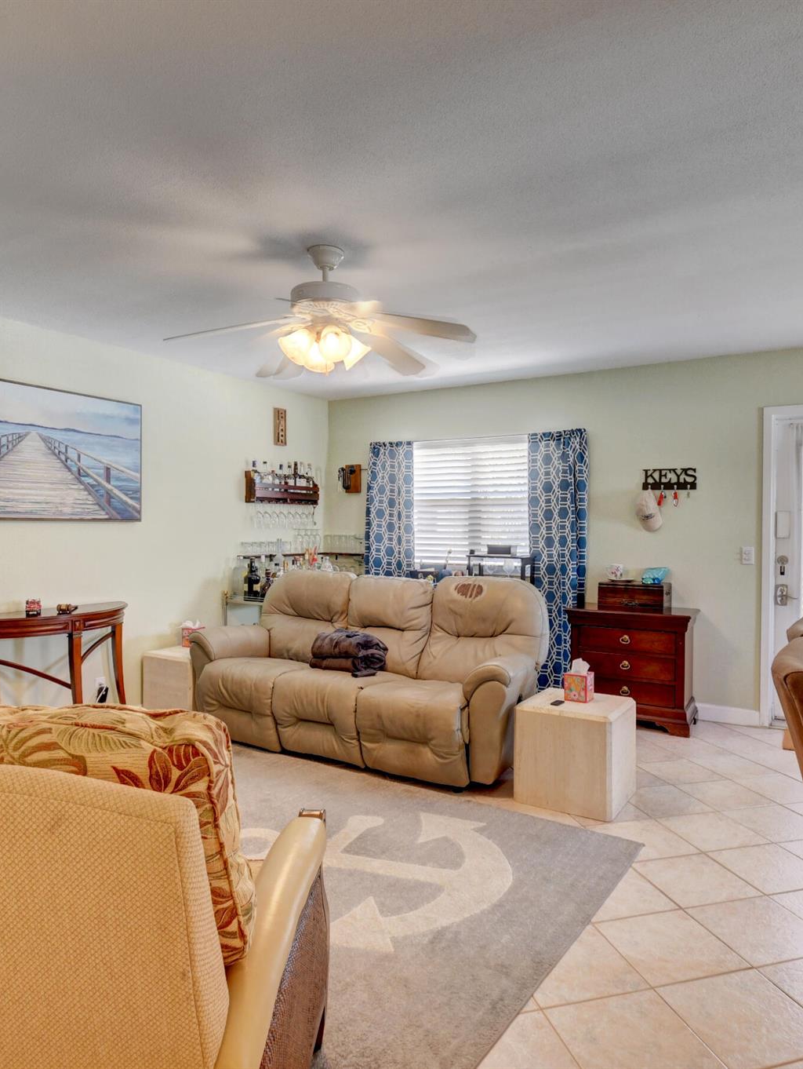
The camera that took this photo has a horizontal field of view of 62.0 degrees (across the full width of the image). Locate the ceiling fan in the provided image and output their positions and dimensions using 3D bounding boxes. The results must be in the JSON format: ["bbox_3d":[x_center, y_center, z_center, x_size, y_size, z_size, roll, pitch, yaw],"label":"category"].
[{"bbox_3d":[-0.324,-0.936,2.815,1.258,0.513,1.258,1,1,32],"label":"ceiling fan"}]

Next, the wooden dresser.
[{"bbox_3d":[1.581,0.893,4.576,0.805,0.760,0.433,1,1,29],"label":"wooden dresser"}]

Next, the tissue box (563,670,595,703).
[{"bbox_3d":[0.898,0.764,3.362,0.116,0.131,0.113,1,1,25],"label":"tissue box"}]

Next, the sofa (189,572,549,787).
[{"bbox_3d":[-0.229,0.764,4.087,2.103,1.016,0.956,1,1,27],"label":"sofa"}]

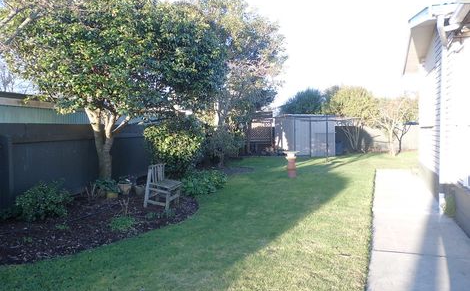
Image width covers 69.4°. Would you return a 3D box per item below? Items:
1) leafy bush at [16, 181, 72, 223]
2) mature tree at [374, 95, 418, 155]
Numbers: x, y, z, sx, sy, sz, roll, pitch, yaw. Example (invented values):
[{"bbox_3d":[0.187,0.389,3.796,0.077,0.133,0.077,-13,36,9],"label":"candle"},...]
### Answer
[{"bbox_3d":[-3.585,0.941,6.332,1.080,0.660,0.900,-2,4,-29],"label":"leafy bush"},{"bbox_3d":[8.561,-1.012,17.913,2.450,3.200,2.300,1,3,25],"label":"mature tree"}]

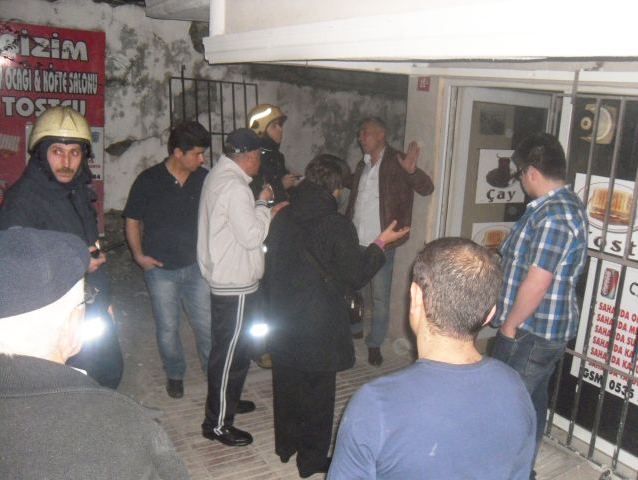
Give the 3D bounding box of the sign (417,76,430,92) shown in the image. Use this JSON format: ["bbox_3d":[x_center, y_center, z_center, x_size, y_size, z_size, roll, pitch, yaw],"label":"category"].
[{"bbox_3d":[0.715,-1.063,4.292,0.012,0.100,0.130,-7,17,-29],"label":"sign"}]

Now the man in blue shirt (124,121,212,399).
[{"bbox_3d":[-0.885,0.143,3.898,0.550,1.720,0.360,-3,16,-19],"label":"man in blue shirt"}]

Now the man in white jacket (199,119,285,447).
[{"bbox_3d":[-0.448,0.268,3.506,0.480,1.710,0.520,-1,15,-10],"label":"man in white jacket"}]

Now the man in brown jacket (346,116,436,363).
[{"bbox_3d":[0.455,0.015,4.514,0.580,1.740,0.420,11,17,29],"label":"man in brown jacket"}]

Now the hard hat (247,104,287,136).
[{"bbox_3d":[-0.337,-0.785,4.113,0.270,0.205,0.225,8,16,21],"label":"hard hat"}]

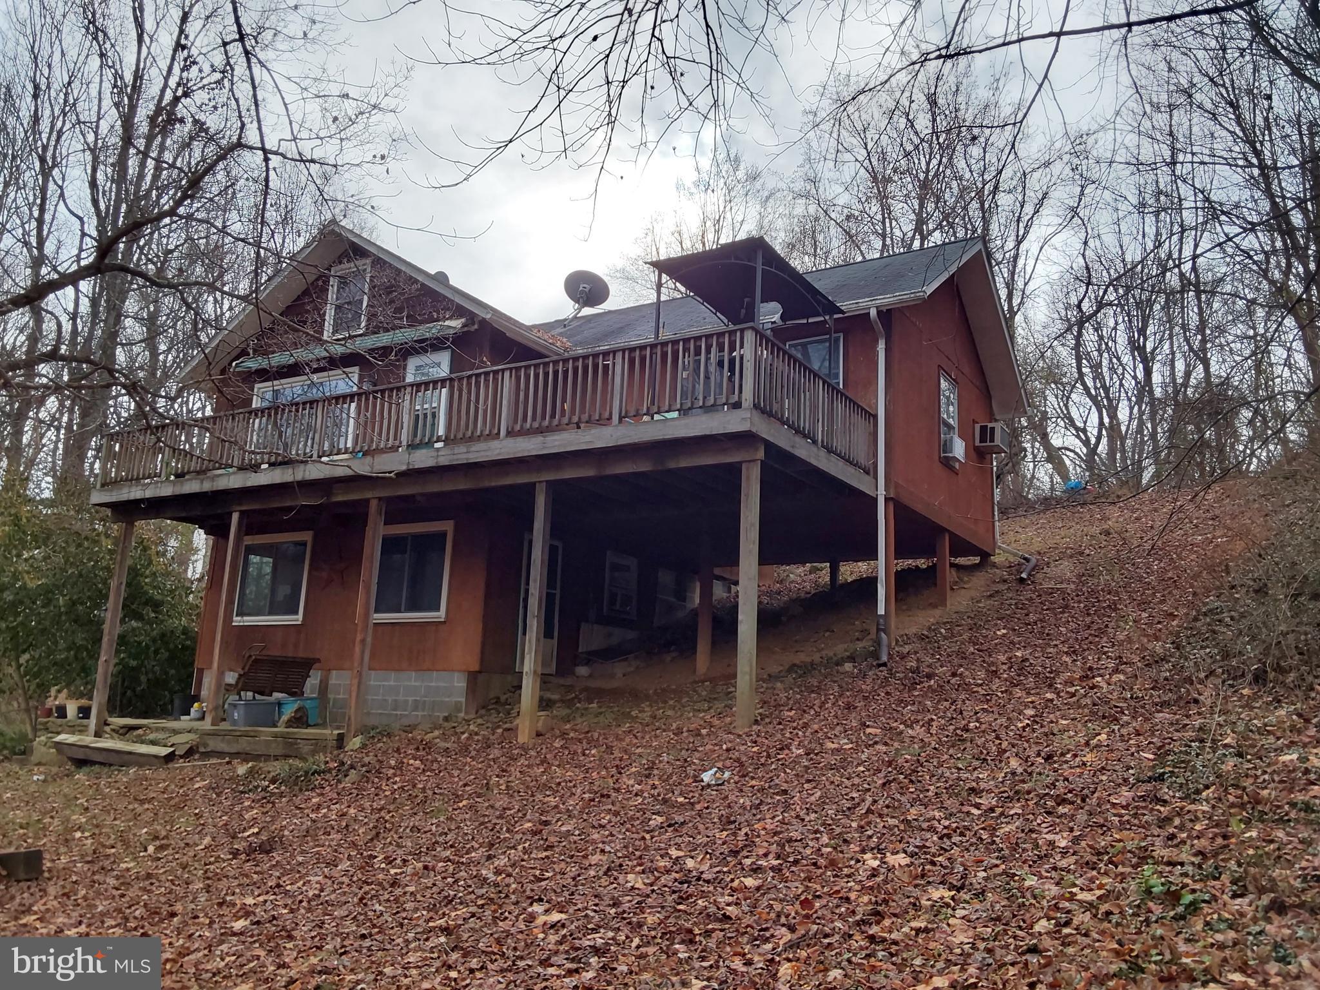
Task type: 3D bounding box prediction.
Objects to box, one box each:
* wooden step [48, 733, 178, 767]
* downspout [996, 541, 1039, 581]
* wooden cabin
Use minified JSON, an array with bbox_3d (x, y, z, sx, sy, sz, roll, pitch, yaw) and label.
[{"bbox_3d":[-7.432,3.490,14.542,1.620,0.200,0.250,6,5,5],"label":"wooden step"},{"bbox_3d":[6.110,1.129,18.460,0.730,0.680,0.700,-5,-14,31],"label":"downspout"},{"bbox_3d":[-0.812,0.205,18.734,12.460,8.400,11.380,-5,-14,31],"label":"wooden cabin"}]

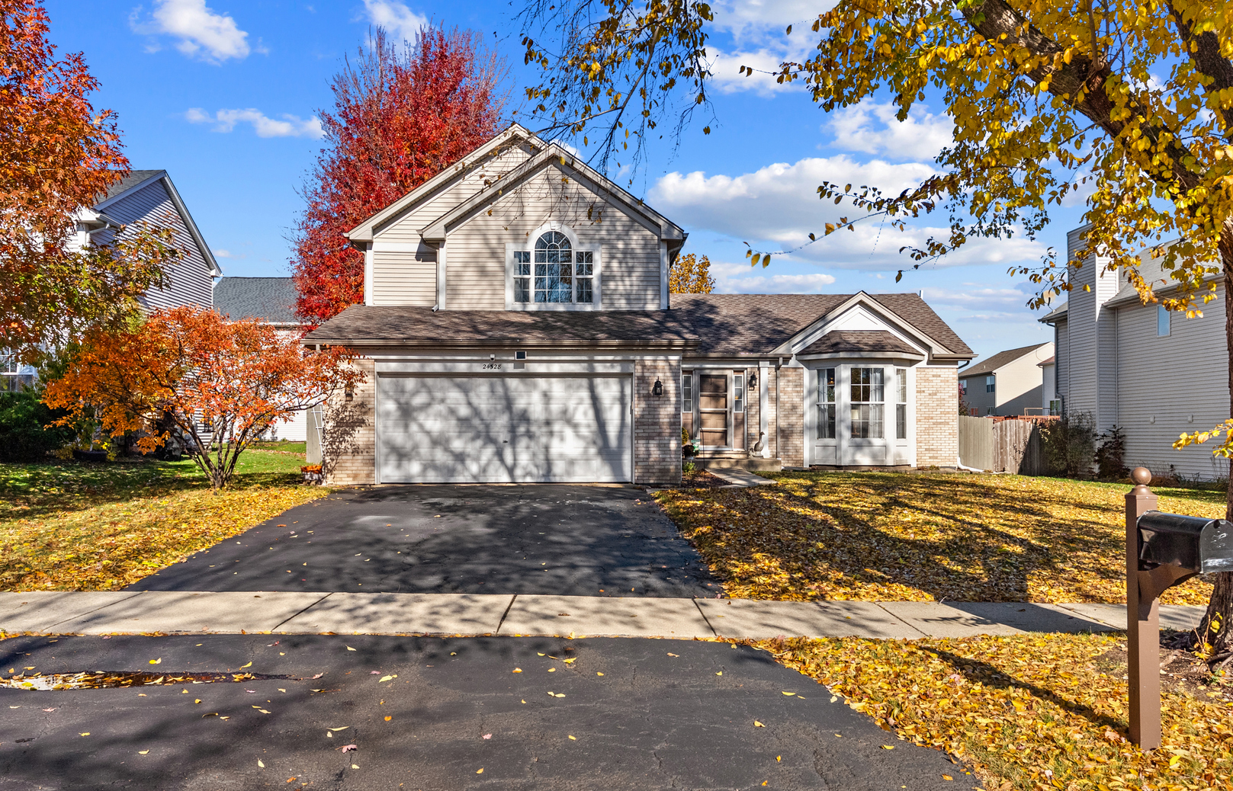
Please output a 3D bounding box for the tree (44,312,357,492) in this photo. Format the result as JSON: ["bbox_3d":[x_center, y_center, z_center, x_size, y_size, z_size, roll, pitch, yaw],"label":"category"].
[{"bbox_3d":[-7.400,0.040,16.600,5.800,3.300,5.000,0,-2,0],"label":"tree"}]

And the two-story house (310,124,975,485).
[{"bbox_3d":[1.500,-1.960,23.800,15.200,7.800,13.000,0,-2,-2],"label":"two-story house"}]

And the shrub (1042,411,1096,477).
[{"bbox_3d":[13.350,1.430,27.300,1.600,2.000,1.500,0,-2,0],"label":"shrub"}]

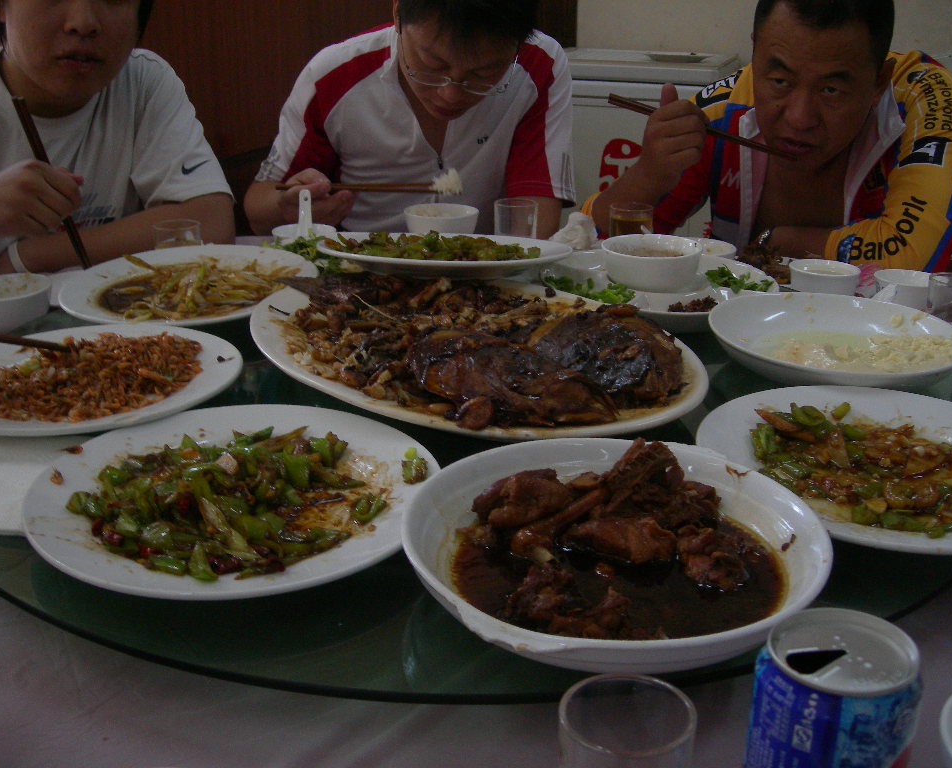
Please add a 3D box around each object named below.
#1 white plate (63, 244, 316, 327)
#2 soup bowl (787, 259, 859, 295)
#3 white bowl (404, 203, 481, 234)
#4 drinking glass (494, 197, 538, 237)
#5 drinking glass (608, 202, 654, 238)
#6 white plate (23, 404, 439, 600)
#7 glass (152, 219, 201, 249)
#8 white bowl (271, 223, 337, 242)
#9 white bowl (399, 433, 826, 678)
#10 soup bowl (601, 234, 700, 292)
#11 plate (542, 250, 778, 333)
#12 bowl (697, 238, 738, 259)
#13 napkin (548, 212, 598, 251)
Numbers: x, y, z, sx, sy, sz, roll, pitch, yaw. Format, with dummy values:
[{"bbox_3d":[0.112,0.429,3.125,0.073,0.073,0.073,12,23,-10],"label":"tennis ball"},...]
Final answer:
[{"bbox_3d":[-0.288,-0.090,1.151,0.260,0.032,0.260,0,22,0],"label":"white plate"},{"bbox_3d":[0.407,-0.115,1.321,0.078,0.045,0.078,1,22,0],"label":"soup bowl"},{"bbox_3d":[-0.044,-0.204,1.484,0.100,0.051,0.100,0,22,0],"label":"white bowl"},{"bbox_3d":[0.050,-0.188,1.408,0.053,0.080,0.053,0,22,0],"label":"drinking glass"},{"bbox_3d":[0.195,-0.183,1.421,0.054,0.082,0.054,1,22,0],"label":"drinking glass"},{"bbox_3d":[-0.149,0.081,0.717,0.255,0.034,0.255,1,22,0],"label":"white plate"},{"bbox_3d":[-0.360,-0.154,1.369,0.054,0.082,0.054,1,22,0],"label":"glass"},{"bbox_3d":[-0.217,-0.171,1.425,0.081,0.045,0.081,1,22,0],"label":"white bowl"},{"bbox_3d":[0.077,0.104,0.645,0.238,0.054,0.238,0,22,0],"label":"white bowl"},{"bbox_3d":[0.187,-0.127,1.199,0.104,0.042,0.104,0,22,0],"label":"soup bowl"},{"bbox_3d":[0.188,-0.092,1.154,0.236,0.036,0.236,1,22,0],"label":"plate"},{"bbox_3d":[0.259,-0.142,1.344,0.097,0.042,0.097,0,22,0],"label":"bowl"},{"bbox_3d":[0.123,-0.186,1.420,0.063,0.057,0.058,1,22,0],"label":"napkin"}]

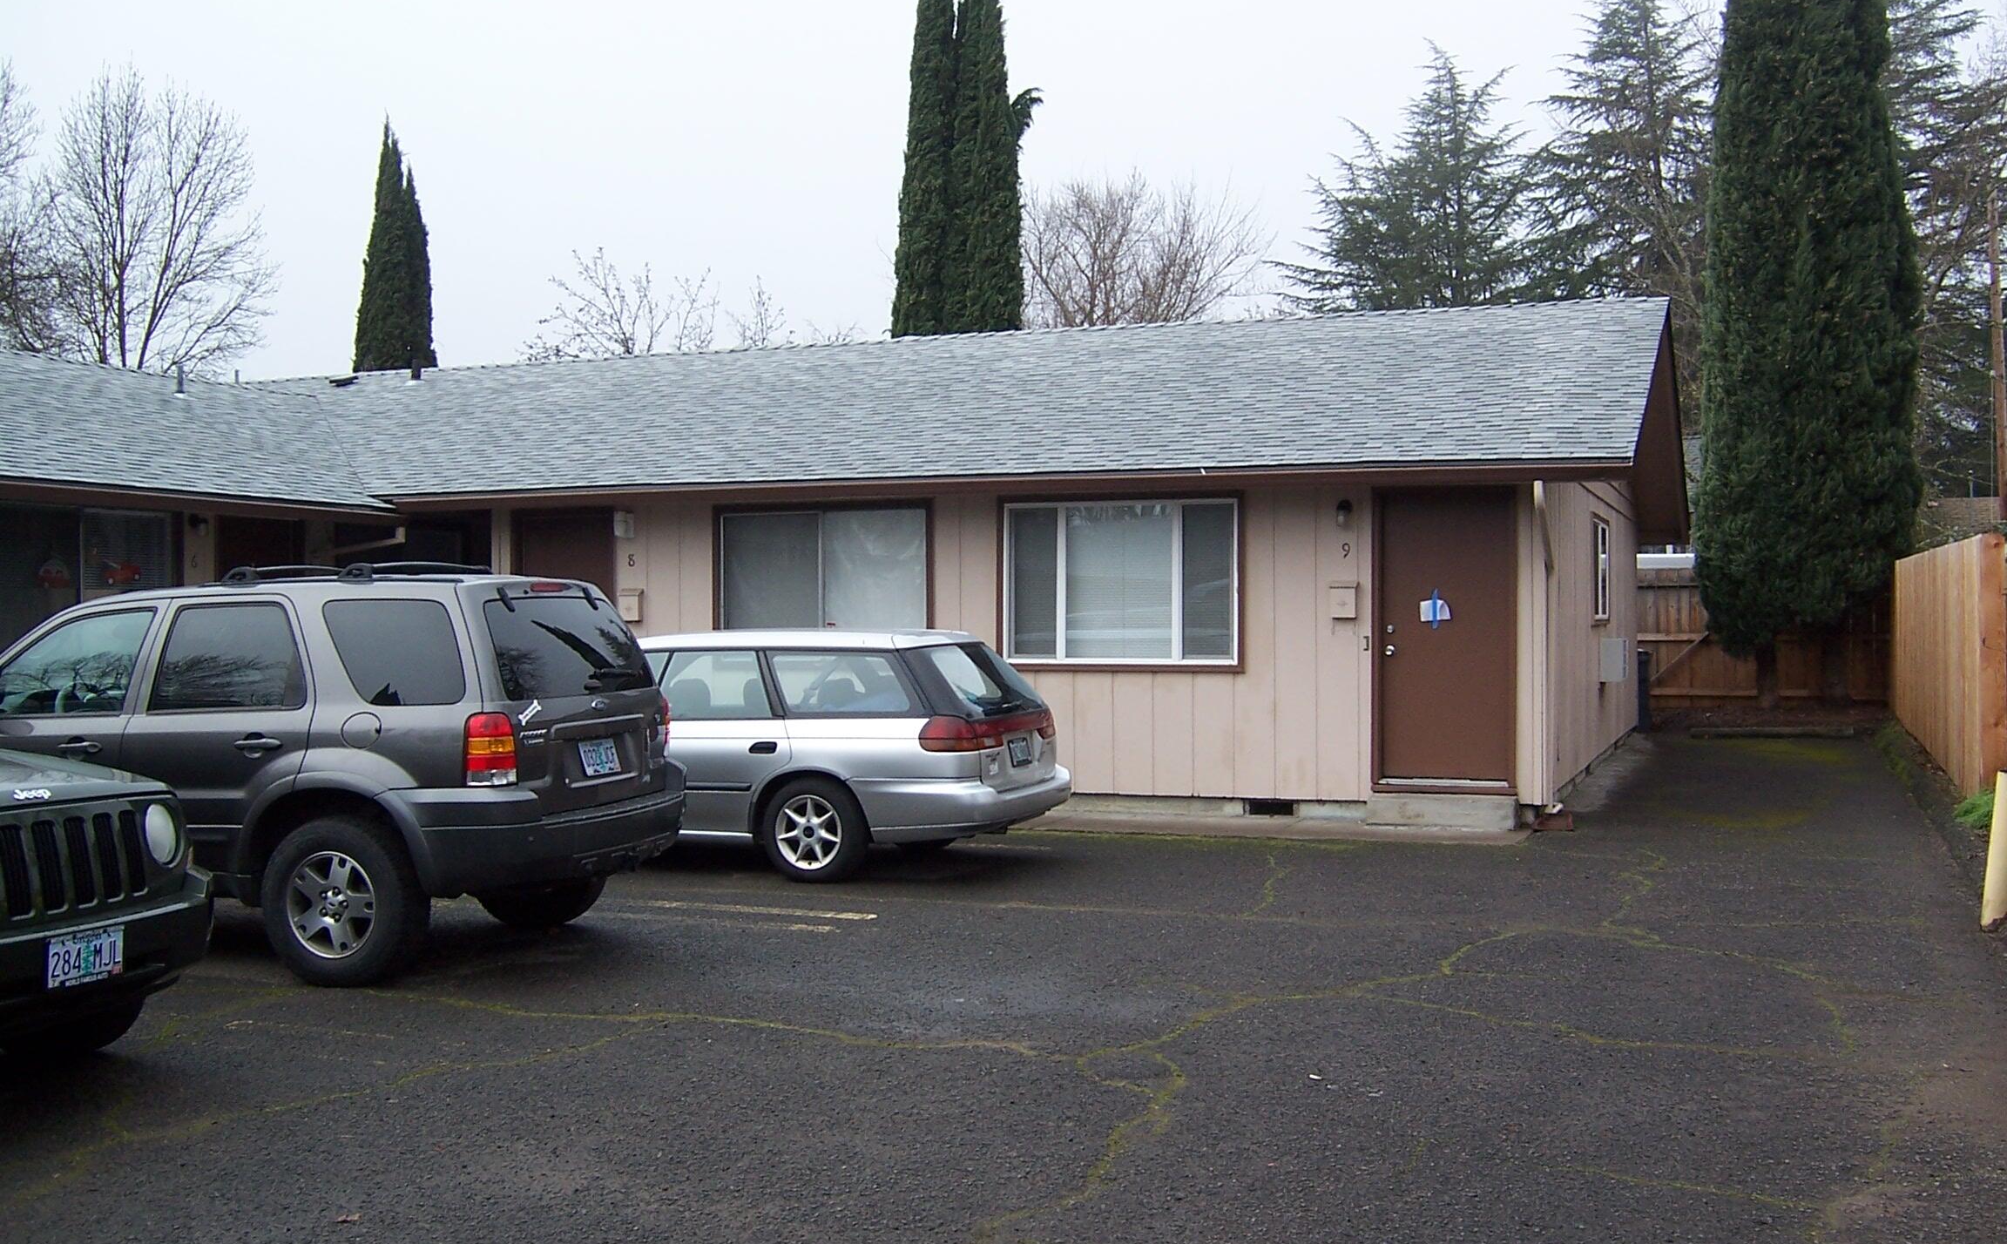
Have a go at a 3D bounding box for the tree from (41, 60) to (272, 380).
[{"bbox_3d":[-19.483,-5.701,43.949,5.500,14.050,5.500,0,1,0],"label":"tree"}]

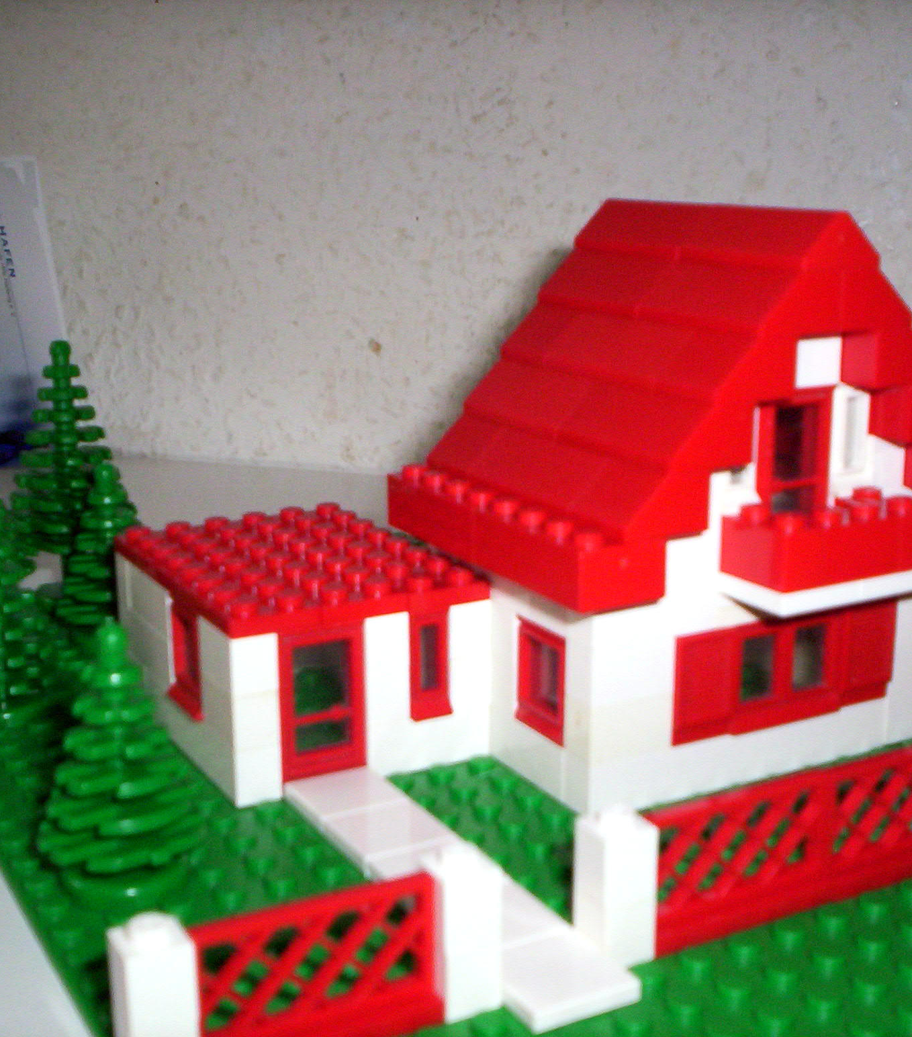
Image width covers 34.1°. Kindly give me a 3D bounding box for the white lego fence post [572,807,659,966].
[{"bbox_3d":[0.021,0.048,0.197,0.008,0.021,0.008,-8,15,-28],"label":"white lego fence post"}]

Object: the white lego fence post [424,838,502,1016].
[{"bbox_3d":[0.000,0.051,0.186,0.008,0.021,0.008,-8,15,-28],"label":"white lego fence post"}]

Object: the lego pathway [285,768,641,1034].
[{"bbox_3d":[-0.003,0.053,0.218,0.016,0.003,0.080,-8,15,-28],"label":"lego pathway"}]

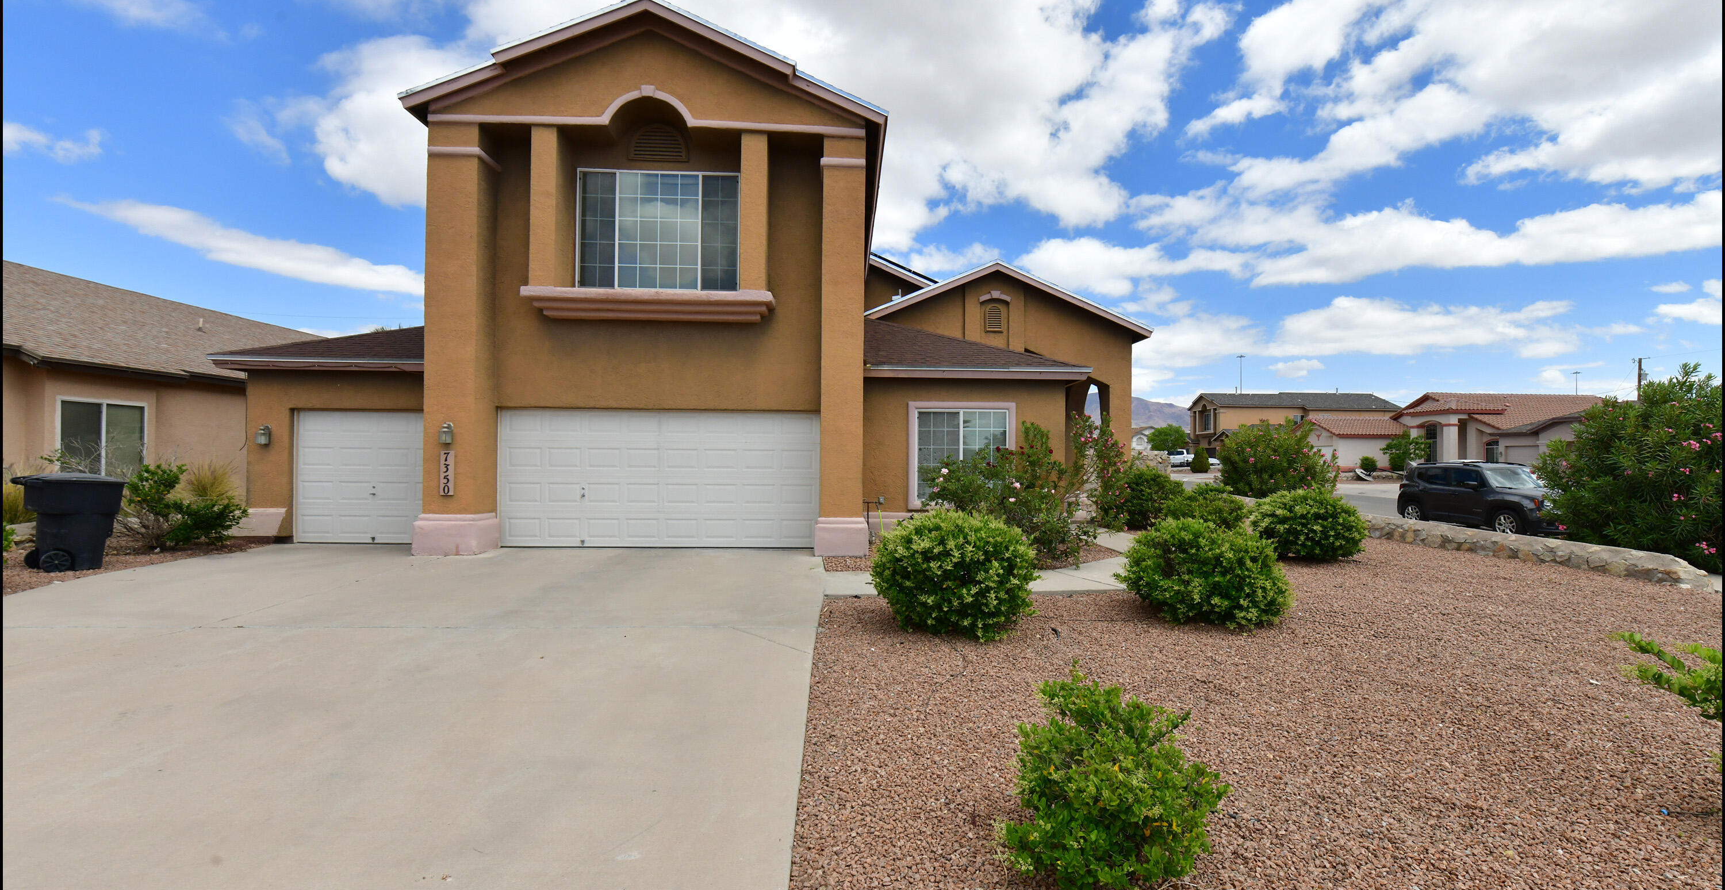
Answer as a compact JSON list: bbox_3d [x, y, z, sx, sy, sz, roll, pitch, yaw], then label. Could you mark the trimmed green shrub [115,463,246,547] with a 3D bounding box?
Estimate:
[{"bbox_3d":[-10.150,0.900,10.800,1.450,1.300,1.300,1,-1,-3],"label":"trimmed green shrub"}]

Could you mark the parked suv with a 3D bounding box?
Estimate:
[{"bbox_3d":[15.660,1.350,18.010,1.820,1.690,4.240,1,-1,-4],"label":"parked suv"}]

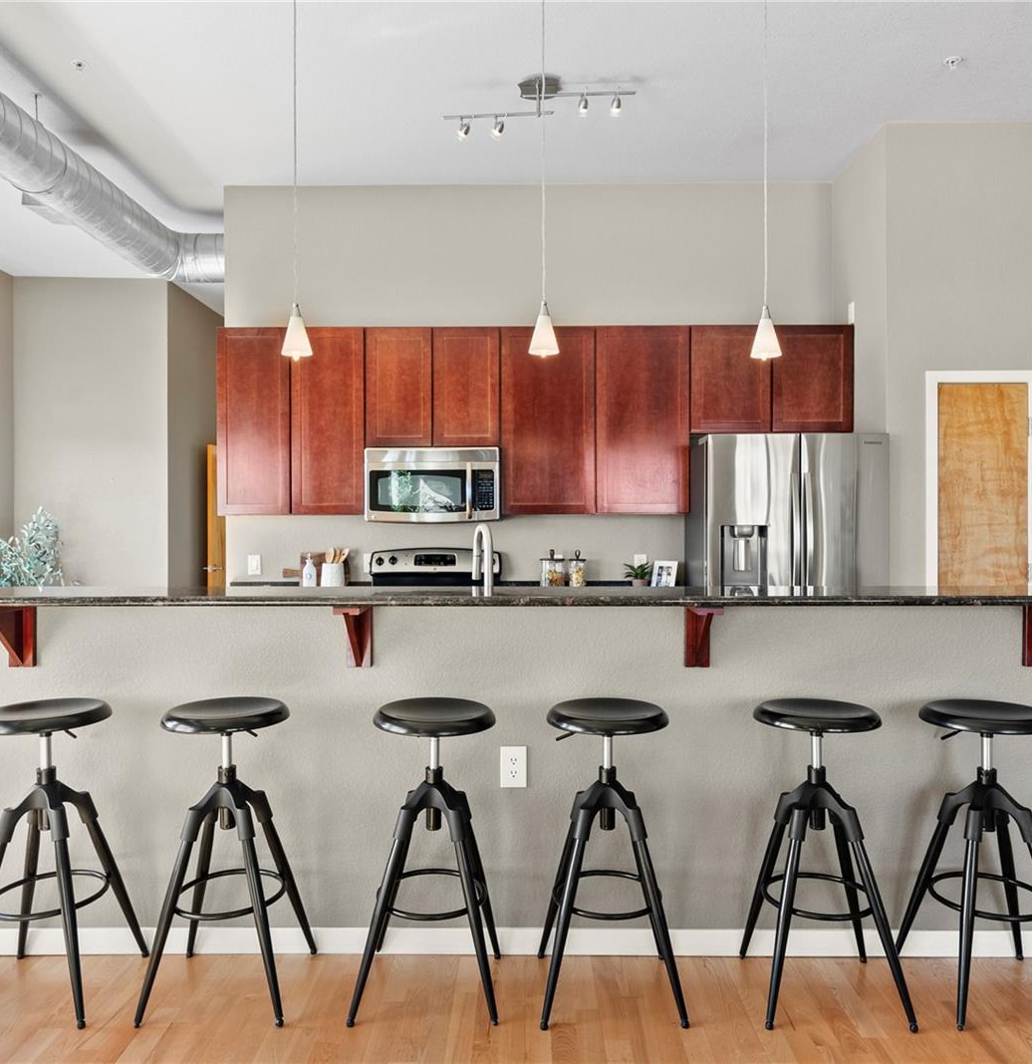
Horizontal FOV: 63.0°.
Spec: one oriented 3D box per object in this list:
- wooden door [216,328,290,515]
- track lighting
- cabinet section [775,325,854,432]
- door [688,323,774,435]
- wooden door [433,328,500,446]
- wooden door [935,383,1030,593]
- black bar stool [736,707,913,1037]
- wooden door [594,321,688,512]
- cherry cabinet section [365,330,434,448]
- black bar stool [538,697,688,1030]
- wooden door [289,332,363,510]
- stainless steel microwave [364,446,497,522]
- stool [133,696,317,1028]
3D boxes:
[{"bbox_3d":[-1.474,-0.620,4.752,0.408,1.055,0.025,0,0,0],"label":"wooden door"},{"bbox_3d":[0.098,-1.990,3.945,0.880,0.180,0.260,0,0,4],"label":"track lighting"},{"bbox_3d":[1.675,-0.862,4.747,0.449,0.606,0.025,0,0,1],"label":"cabinet section"},{"bbox_3d":[1.210,-0.855,4.720,0.450,0.588,0.022,0,0,1],"label":"door"},{"bbox_3d":[-0.275,-0.816,4.740,0.376,0.662,0.022,0,0,1],"label":"wooden door"},{"bbox_3d":[2.389,0.250,4.320,0.463,2.020,0.042,0,0,1],"label":"wooden door"},{"bbox_3d":[0.844,0.882,2.335,0.385,0.780,0.385,0,0,3],"label":"black bar stool"},{"bbox_3d":[0.717,-0.632,4.753,0.528,1.054,0.025,0,0,1],"label":"wooden door"},{"bbox_3d":[-0.657,-0.813,4.748,0.370,0.672,0.025,0,0,0],"label":"cherry cabinet section"},{"bbox_3d":[0.256,0.888,2.347,0.383,0.782,0.383,0,0,0],"label":"black bar stool"},{"bbox_3d":[-1.066,-0.628,4.772,0.411,1.060,0.025,0,0,1],"label":"wooden door"},{"bbox_3d":[-0.467,-0.261,4.885,0.754,0.418,0.390,0,0,1],"label":"stainless steel microwave"},{"bbox_3d":[-0.795,0.888,2.353,0.383,0.782,0.383,0,0,0],"label":"stool"}]

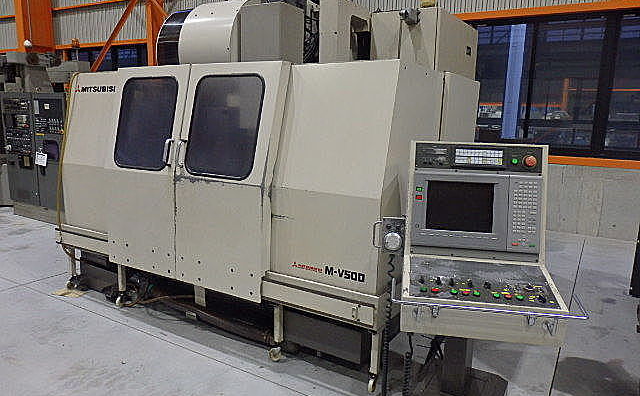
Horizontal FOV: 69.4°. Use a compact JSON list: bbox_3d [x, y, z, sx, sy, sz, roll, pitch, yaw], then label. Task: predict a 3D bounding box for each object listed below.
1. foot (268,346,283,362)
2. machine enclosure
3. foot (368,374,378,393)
[{"bbox_3d":[-0.252,0.903,2.674,0.066,0.088,0.052,7,12,30],"label":"foot"},{"bbox_3d":[-0.429,-0.275,3.638,2.738,1.311,1.852,7,12,30],"label":"machine enclosure"},{"bbox_3d":[0.281,0.963,2.398,0.042,0.090,0.070,7,12,30],"label":"foot"}]

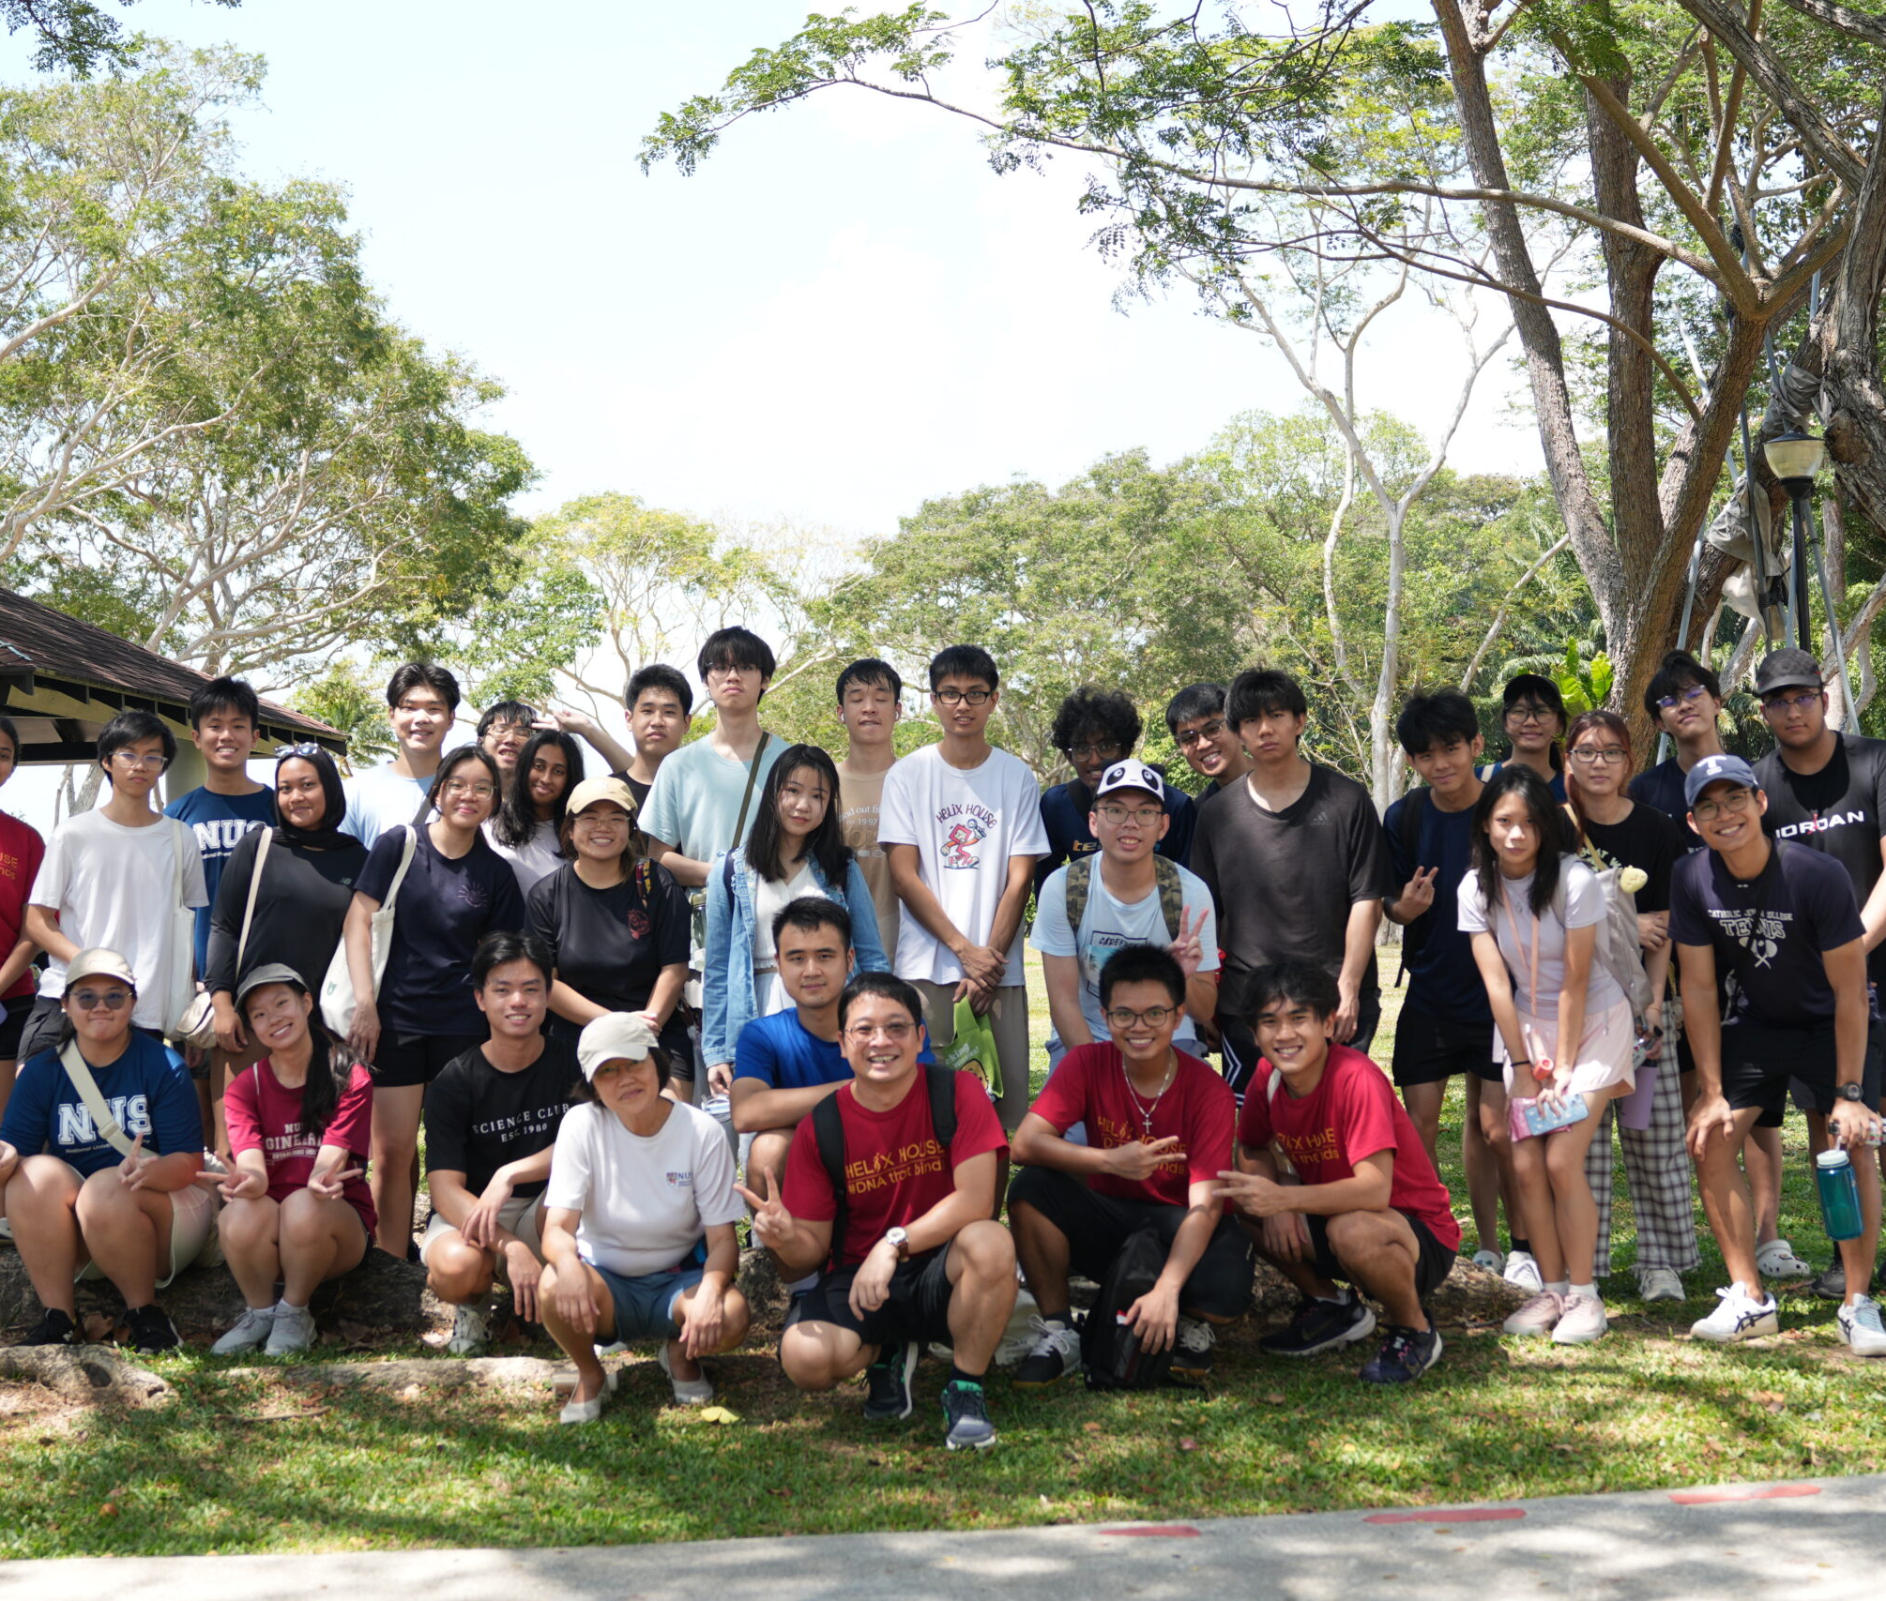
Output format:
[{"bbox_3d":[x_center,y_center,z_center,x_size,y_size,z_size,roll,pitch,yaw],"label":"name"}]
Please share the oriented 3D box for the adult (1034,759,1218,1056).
[{"bbox_3d":[0.457,0.625,6.923,0.500,1.460,0.520,-2,-2,9],"label":"adult"}]

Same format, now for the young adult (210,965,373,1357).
[{"bbox_3d":[-1.718,0.924,7.380,0.450,0.985,0.680,-1,-2,2],"label":"young adult"}]

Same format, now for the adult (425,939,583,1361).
[{"bbox_3d":[-1.085,0.820,6.882,0.460,1.000,0.680,-1,-2,-14],"label":"adult"}]

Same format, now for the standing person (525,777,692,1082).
[{"bbox_3d":[-0.909,0.646,7.650,0.460,1.420,0.460,-1,-2,-9],"label":"standing person"}]

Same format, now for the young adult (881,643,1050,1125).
[{"bbox_3d":[0.058,0.470,7.468,0.470,1.780,0.320,-2,-2,0],"label":"young adult"}]

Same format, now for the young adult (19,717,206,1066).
[{"bbox_3d":[-2.419,0.549,8.200,0.500,1.630,0.360,-1,-2,-9],"label":"young adult"}]

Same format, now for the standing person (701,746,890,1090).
[{"bbox_3d":[-0.382,0.637,7.172,0.470,1.560,0.330,-2,-2,2],"label":"standing person"}]

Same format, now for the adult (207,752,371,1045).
[{"bbox_3d":[-1.856,0.605,8.000,0.480,1.515,0.380,-1,-2,-14],"label":"adult"}]

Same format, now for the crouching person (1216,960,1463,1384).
[{"bbox_3d":[0.956,0.867,6.750,0.520,0.960,0.680,-3,-2,31],"label":"crouching person"}]

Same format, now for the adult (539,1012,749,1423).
[{"bbox_3d":[-0.685,0.934,6.450,0.500,0.885,0.660,-1,-2,-5],"label":"adult"}]

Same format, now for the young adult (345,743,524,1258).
[{"bbox_3d":[-1.460,0.583,8.000,0.480,1.480,0.420,-1,-2,-12],"label":"young adult"}]

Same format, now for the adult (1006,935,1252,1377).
[{"bbox_3d":[0.435,0.835,6.532,0.560,1.000,0.700,-2,-2,4],"label":"adult"}]

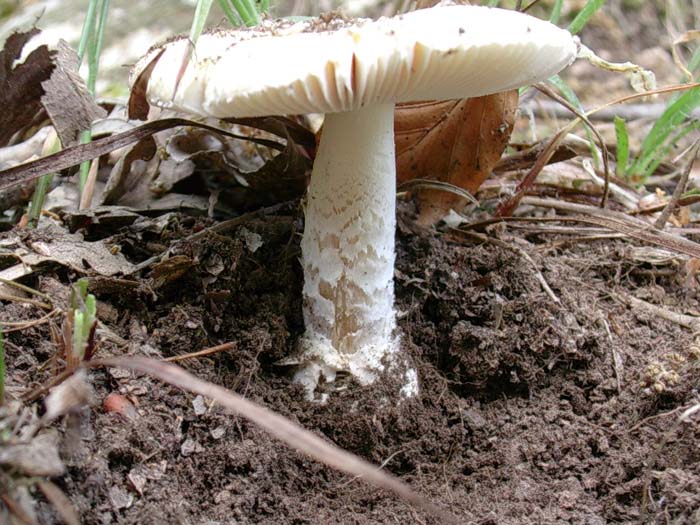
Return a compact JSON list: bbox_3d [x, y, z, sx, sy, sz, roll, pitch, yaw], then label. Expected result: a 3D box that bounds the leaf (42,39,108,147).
[{"bbox_3d":[-0.091,-0.056,0.445,0.021,0.034,0.010,-6,12,-5],"label":"leaf"}]

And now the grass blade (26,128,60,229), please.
[{"bbox_3d":[-0.098,-0.027,0.435,0.005,0.031,0.004,14,18,-7],"label":"grass blade"}]

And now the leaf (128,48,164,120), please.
[{"bbox_3d":[-0.057,-0.050,0.380,0.007,0.020,0.006,18,0,-18],"label":"leaf"}]

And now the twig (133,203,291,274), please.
[{"bbox_3d":[-0.043,-0.008,0.422,0.062,0.005,0.005,-24,24,-34],"label":"twig"}]

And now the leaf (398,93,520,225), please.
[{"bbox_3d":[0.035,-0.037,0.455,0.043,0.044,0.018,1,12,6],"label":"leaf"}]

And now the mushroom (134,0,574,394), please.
[{"bbox_3d":[0.002,-0.017,0.390,0.126,0.113,0.120,0,12,0],"label":"mushroom"}]

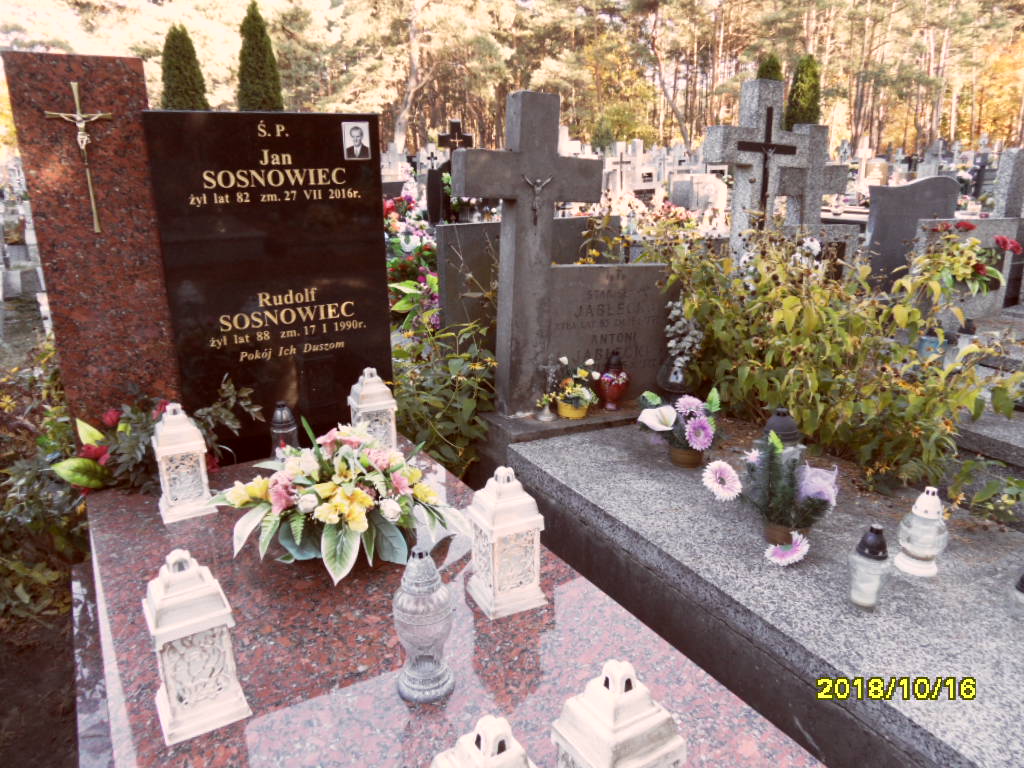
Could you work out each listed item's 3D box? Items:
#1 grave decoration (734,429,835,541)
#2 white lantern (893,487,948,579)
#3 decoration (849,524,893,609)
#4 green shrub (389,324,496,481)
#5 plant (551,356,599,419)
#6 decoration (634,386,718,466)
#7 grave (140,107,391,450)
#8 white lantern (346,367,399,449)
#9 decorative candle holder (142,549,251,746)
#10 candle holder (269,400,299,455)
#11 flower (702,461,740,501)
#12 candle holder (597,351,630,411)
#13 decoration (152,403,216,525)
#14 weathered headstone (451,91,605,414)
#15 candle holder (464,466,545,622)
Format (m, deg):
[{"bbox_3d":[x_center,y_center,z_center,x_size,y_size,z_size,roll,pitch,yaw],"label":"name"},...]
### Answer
[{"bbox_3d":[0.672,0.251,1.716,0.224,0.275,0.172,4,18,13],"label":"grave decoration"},{"bbox_3d":[1.020,0.353,1.762,0.124,0.210,0.124,-11,20,-30],"label":"white lantern"},{"bbox_3d":[0.815,0.410,1.613,0.097,0.190,0.097,-11,20,-30],"label":"decoration"},{"bbox_3d":[-0.217,0.068,2.253,0.310,0.516,0.284,-4,18,-14],"label":"green shrub"},{"bbox_3d":[0.224,0.007,2.506,0.155,0.201,0.129,-4,18,-14],"label":"plant"},{"bbox_3d":[0.516,0.136,2.165,0.232,0.231,0.172,1,18,2],"label":"decoration"},{"bbox_3d":[-0.757,-0.303,2.357,0.700,1.110,0.080,-11,20,-30],"label":"grave"},{"bbox_3d":[-0.416,0.090,2.134,0.126,0.293,0.126,-9,20,-26],"label":"white lantern"},{"bbox_3d":[-0.575,0.446,1.279,0.142,0.326,0.142,-11,20,-30],"label":"decorative candle holder"},{"bbox_3d":[-0.693,0.144,2.143,0.083,0.188,0.083,-11,21,-30],"label":"candle holder"},{"bbox_3d":[0.528,0.243,1.789,0.095,0.099,0.034,6,-6,17],"label":"flower"},{"bbox_3d":[0.365,-0.014,2.566,0.099,0.205,0.099,0,18,0],"label":"candle holder"},{"bbox_3d":[-0.953,0.208,2.041,0.142,0.326,0.142,-11,20,-30],"label":"decoration"},{"bbox_3d":[0.052,-0.458,2.658,0.580,1.150,0.110,-7,19,-30],"label":"weathered headstone"},{"bbox_3d":[-0.013,0.302,1.440,0.126,0.293,0.126,-9,20,-26],"label":"candle holder"}]

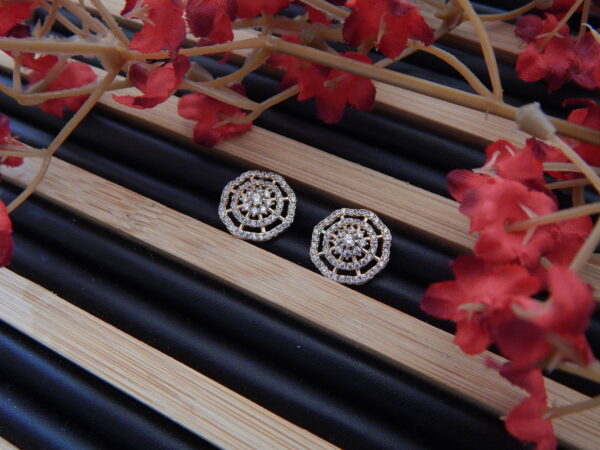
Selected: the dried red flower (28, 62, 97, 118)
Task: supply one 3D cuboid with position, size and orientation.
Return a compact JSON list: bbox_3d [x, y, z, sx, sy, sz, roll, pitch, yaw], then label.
[{"bbox_3d":[-0.053,-0.030,0.132,0.016,0.009,0.013,0,75,-6],"label":"dried red flower"}]

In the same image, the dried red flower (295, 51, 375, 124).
[{"bbox_3d":[0.008,-0.029,0.124,0.017,0.009,0.015,0,84,-3],"label":"dried red flower"}]

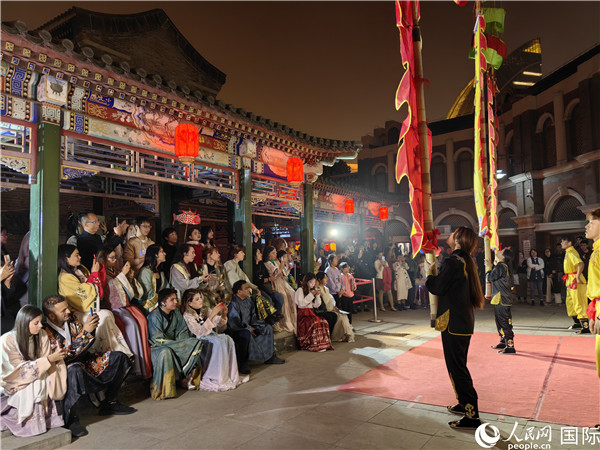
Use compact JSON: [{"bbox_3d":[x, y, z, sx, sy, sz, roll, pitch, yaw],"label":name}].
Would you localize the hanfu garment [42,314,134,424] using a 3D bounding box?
[{"bbox_3d":[-1.821,1.192,4.060,0.660,0.860,0.700,-4,-6,34],"label":"hanfu garment"}]

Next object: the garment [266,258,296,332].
[{"bbox_3d":[-0.318,1.177,7.636,0.600,1.189,0.500,-4,-6,35],"label":"garment"}]

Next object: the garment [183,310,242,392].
[{"bbox_3d":[-0.984,1.344,5.337,0.680,0.860,0.580,-3,-6,29],"label":"garment"}]

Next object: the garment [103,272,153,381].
[{"bbox_3d":[-1.931,1.054,5.208,0.640,1.148,0.480,-2,-5,20],"label":"garment"}]

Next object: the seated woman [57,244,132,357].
[{"bbox_3d":[-2.210,0.848,5.057,0.740,1.279,0.560,-1,-5,10],"label":"seated woman"}]

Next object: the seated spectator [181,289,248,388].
[{"bbox_3d":[-0.976,1.243,5.391,0.760,1.070,0.580,-3,-6,29],"label":"seated spectator"}]

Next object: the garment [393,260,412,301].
[{"bbox_3d":[2.975,1.609,13.696,0.560,1.150,0.400,0,-5,-6],"label":"garment"}]

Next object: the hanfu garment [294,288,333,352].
[{"bbox_3d":[0.217,1.512,7.535,0.620,0.957,0.520,-5,-6,40],"label":"hanfu garment"}]

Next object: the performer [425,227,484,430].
[{"bbox_3d":[1.312,0.833,3.992,0.480,1.600,0.470,-2,-5,16],"label":"performer"}]

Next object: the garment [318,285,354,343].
[{"bbox_3d":[0.627,1.553,8.260,0.680,0.987,0.520,-3,-5,25],"label":"garment"}]

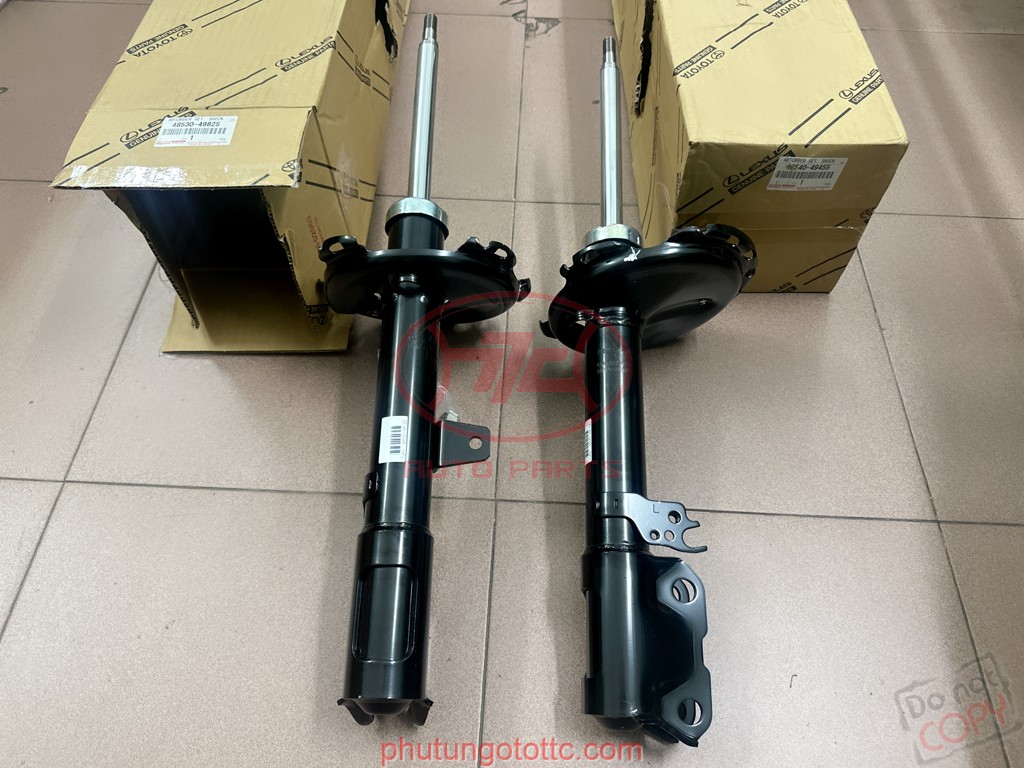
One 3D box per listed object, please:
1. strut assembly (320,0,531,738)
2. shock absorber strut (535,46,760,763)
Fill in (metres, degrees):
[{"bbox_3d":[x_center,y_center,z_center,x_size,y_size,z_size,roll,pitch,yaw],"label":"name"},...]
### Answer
[{"bbox_3d":[-0.082,-0.071,0.669,0.198,0.186,0.716,0,66,0],"label":"strut assembly"},{"bbox_3d":[0.131,-0.065,0.662,0.198,0.184,0.718,2,66,1],"label":"shock absorber strut"}]

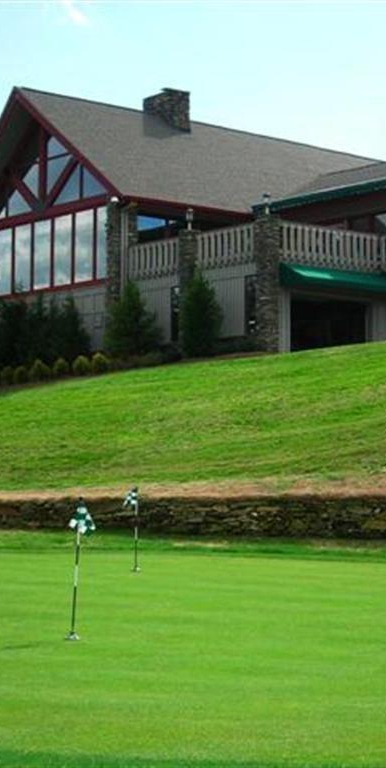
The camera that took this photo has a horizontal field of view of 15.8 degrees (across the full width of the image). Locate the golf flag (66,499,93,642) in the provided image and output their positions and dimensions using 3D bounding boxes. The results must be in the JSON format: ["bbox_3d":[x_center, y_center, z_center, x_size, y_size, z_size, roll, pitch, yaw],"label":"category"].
[{"bbox_3d":[-0.862,1.411,10.600,0.210,1.060,0.120,0,-3,0],"label":"golf flag"}]

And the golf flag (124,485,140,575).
[{"bbox_3d":[-0.750,1.790,17.100,0.200,1.050,0.110,0,-3,0],"label":"golf flag"}]

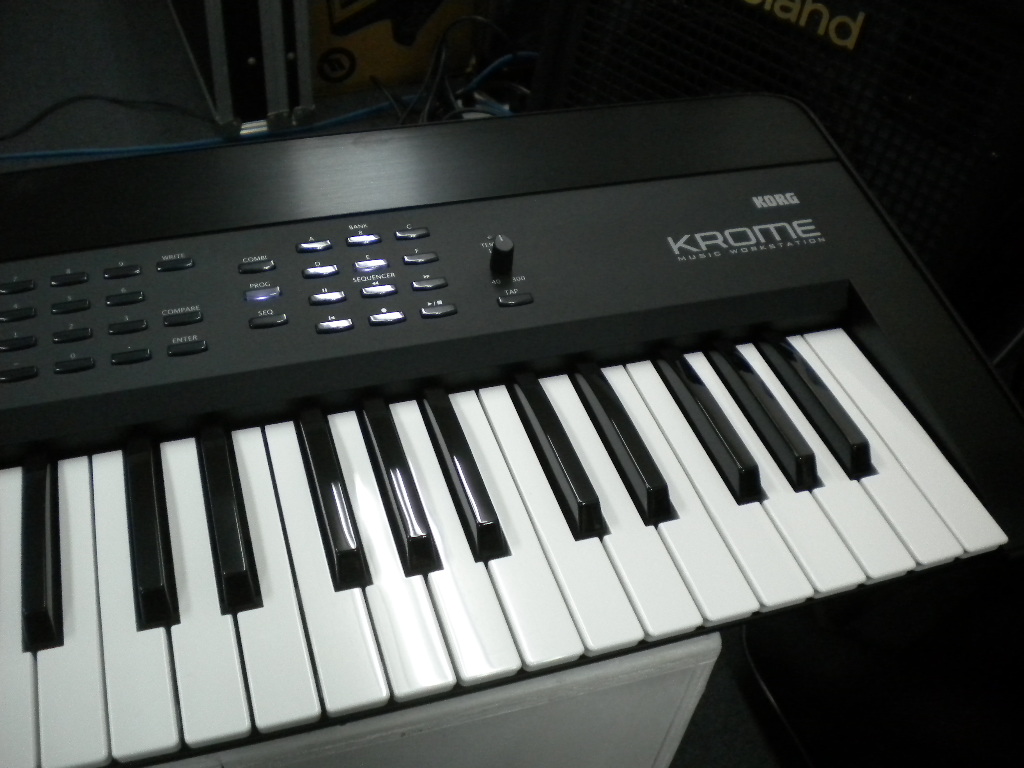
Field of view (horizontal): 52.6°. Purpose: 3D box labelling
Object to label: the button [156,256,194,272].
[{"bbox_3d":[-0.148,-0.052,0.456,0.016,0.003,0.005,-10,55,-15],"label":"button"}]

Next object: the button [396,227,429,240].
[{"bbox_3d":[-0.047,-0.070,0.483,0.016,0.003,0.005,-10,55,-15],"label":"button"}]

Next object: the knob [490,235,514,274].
[{"bbox_3d":[-0.004,-0.060,0.479,0.011,0.015,0.011,4,50,-4],"label":"knob"}]

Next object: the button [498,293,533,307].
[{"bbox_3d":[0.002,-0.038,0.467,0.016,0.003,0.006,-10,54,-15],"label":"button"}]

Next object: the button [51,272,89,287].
[{"bbox_3d":[-0.192,-0.045,0.450,0.014,0.003,0.005,-11,51,-14],"label":"button"}]

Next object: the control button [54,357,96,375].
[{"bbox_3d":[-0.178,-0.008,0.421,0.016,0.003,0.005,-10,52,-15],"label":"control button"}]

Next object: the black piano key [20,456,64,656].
[{"bbox_3d":[-0.171,0.057,0.377,0.010,0.012,0.085,-10,45,-15],"label":"black piano key"}]

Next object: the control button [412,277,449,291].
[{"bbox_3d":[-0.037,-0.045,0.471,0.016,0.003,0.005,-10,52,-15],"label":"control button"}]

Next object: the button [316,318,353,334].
[{"bbox_3d":[-0.076,-0.024,0.444,0.015,0.003,0.005,-10,51,-15],"label":"button"}]

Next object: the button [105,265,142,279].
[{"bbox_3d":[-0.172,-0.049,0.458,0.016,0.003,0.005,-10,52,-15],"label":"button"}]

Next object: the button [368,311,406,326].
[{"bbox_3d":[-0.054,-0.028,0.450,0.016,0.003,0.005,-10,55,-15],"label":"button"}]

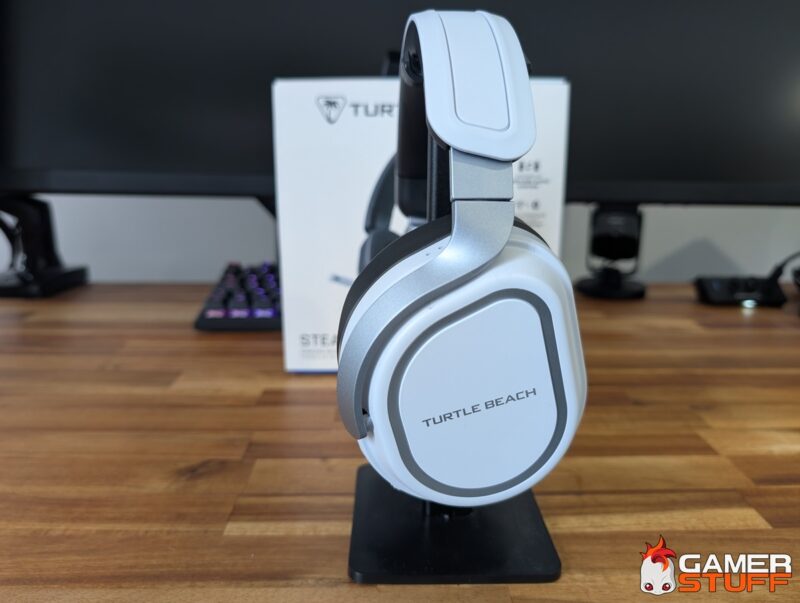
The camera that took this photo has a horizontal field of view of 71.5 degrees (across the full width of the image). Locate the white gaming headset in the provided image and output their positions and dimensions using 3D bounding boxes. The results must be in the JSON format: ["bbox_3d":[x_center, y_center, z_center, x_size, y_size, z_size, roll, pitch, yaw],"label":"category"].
[{"bbox_3d":[0.015,-0.026,0.254,0.094,0.188,0.165,-2,15,-7],"label":"white gaming headset"}]

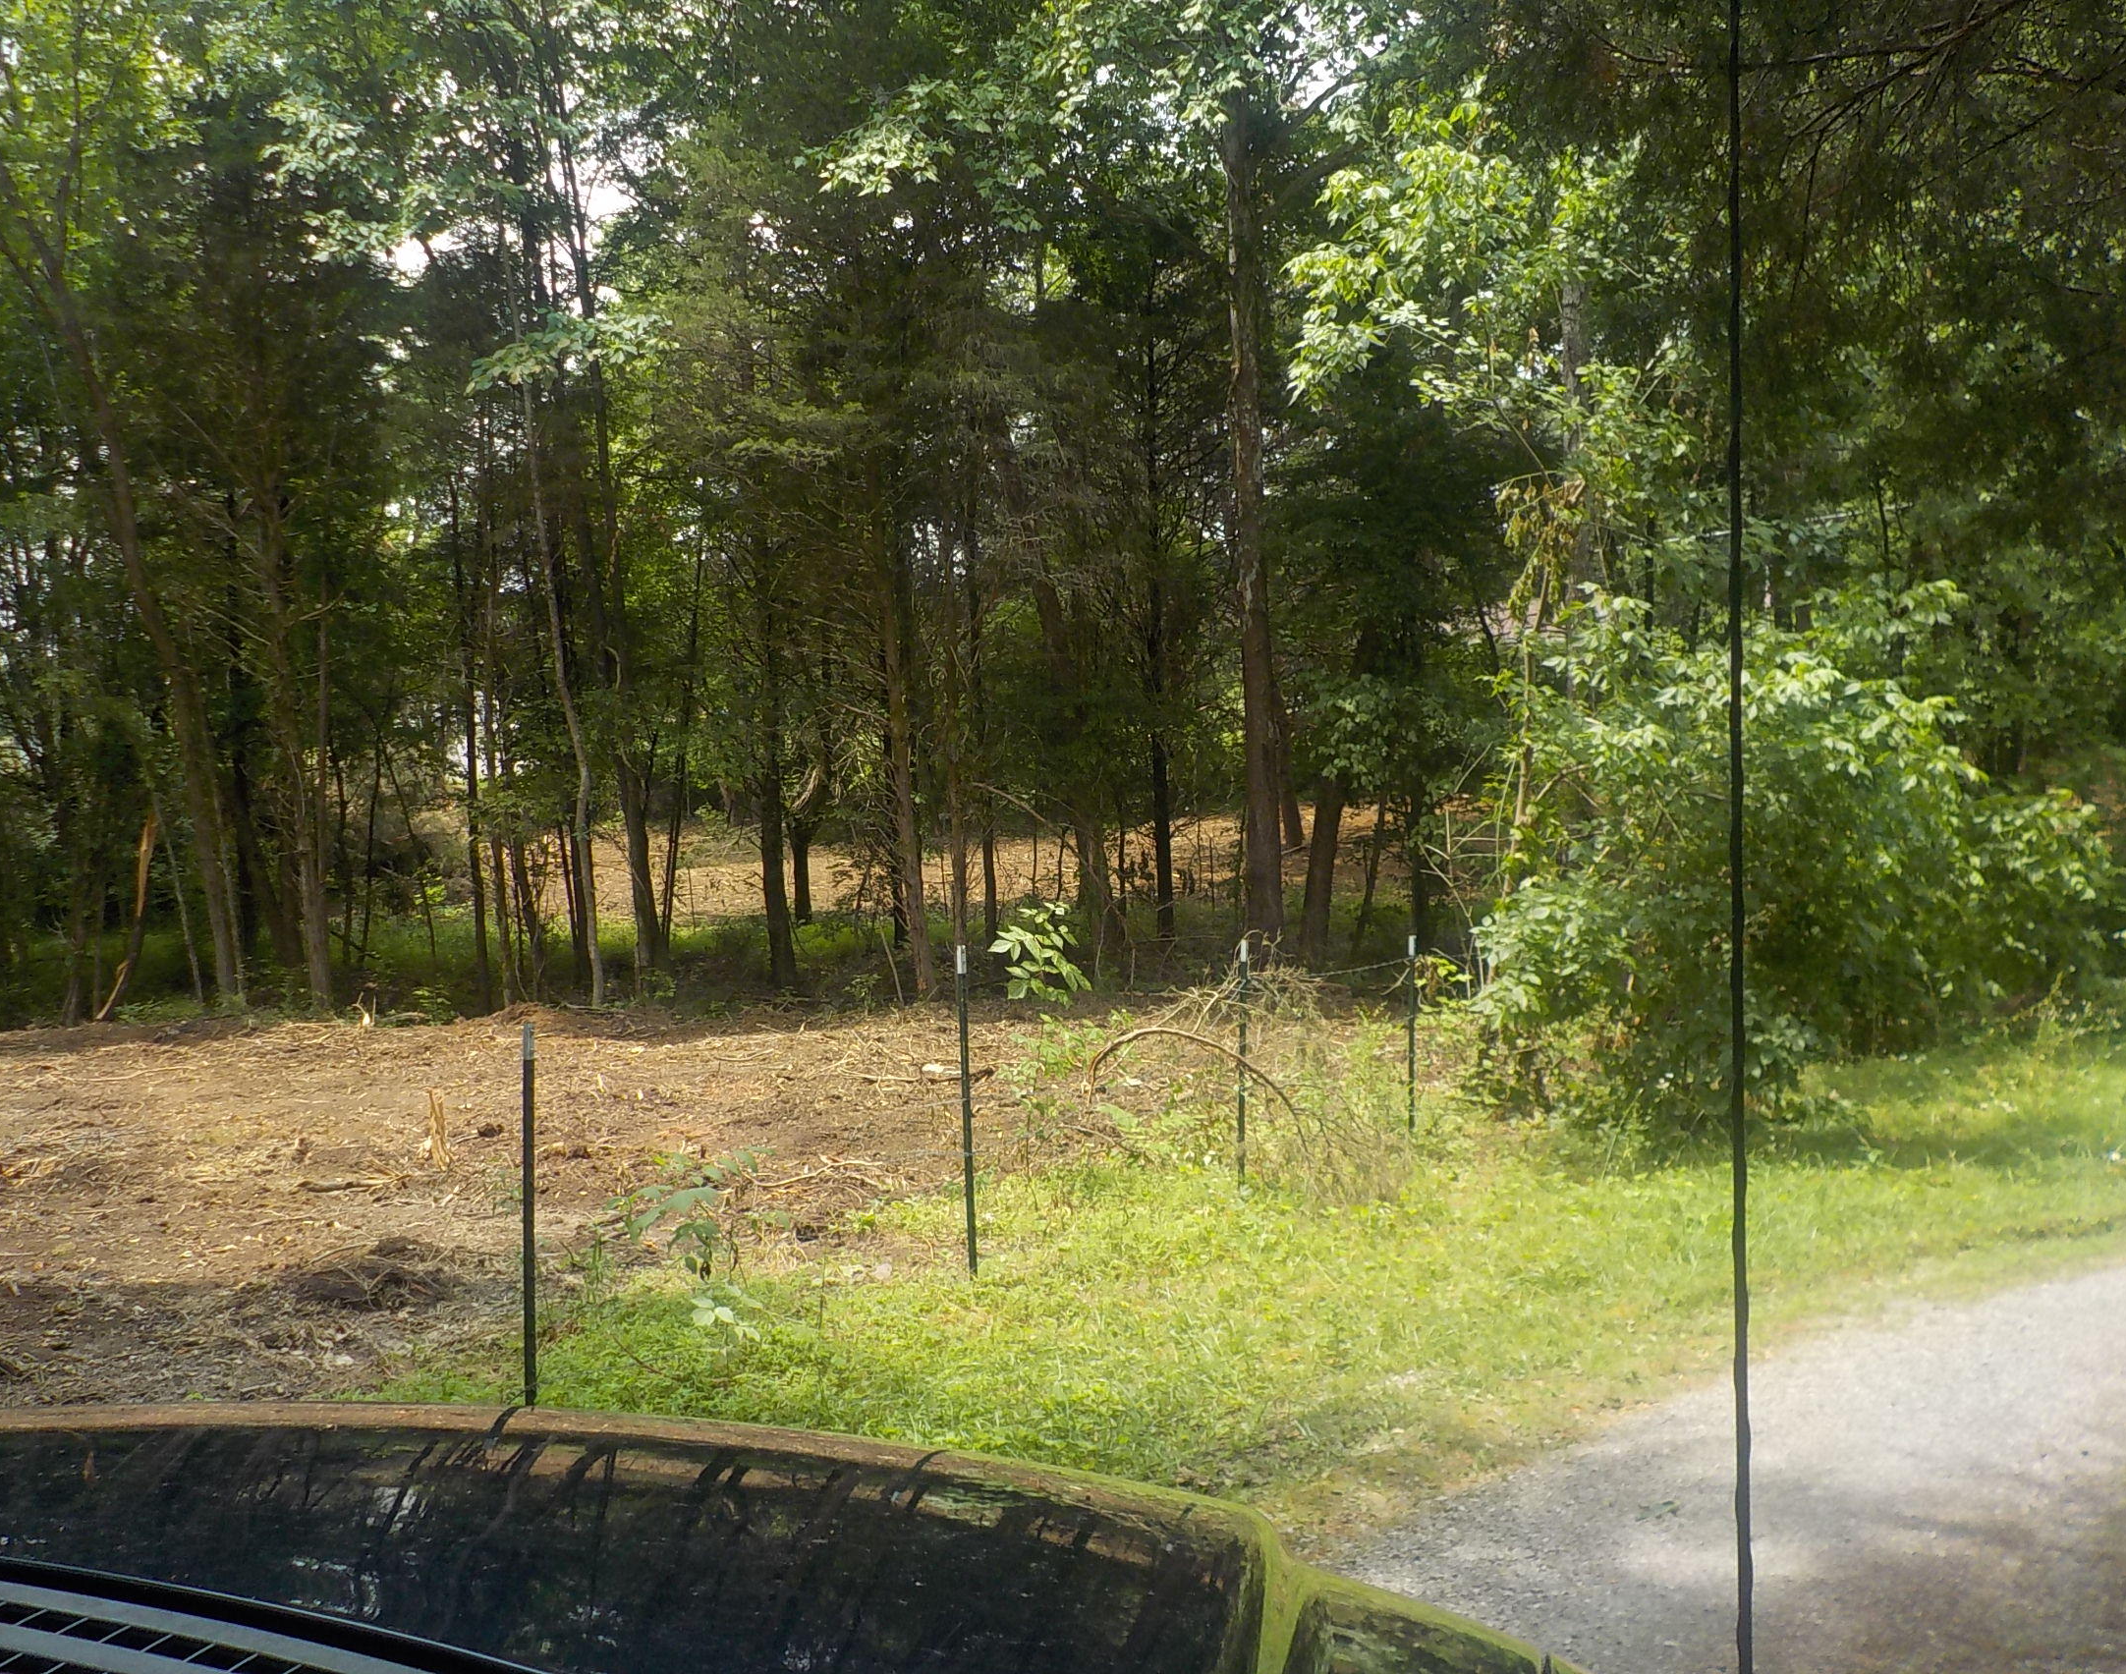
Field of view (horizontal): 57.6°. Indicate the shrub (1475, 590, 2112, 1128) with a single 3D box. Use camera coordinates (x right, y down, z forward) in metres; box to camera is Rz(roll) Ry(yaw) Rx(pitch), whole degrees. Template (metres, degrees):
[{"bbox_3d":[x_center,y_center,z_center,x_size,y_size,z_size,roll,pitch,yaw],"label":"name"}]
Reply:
[{"bbox_3d":[5.219,0.157,13.900,4.300,3.650,3.300,-1,-1,0],"label":"shrub"}]

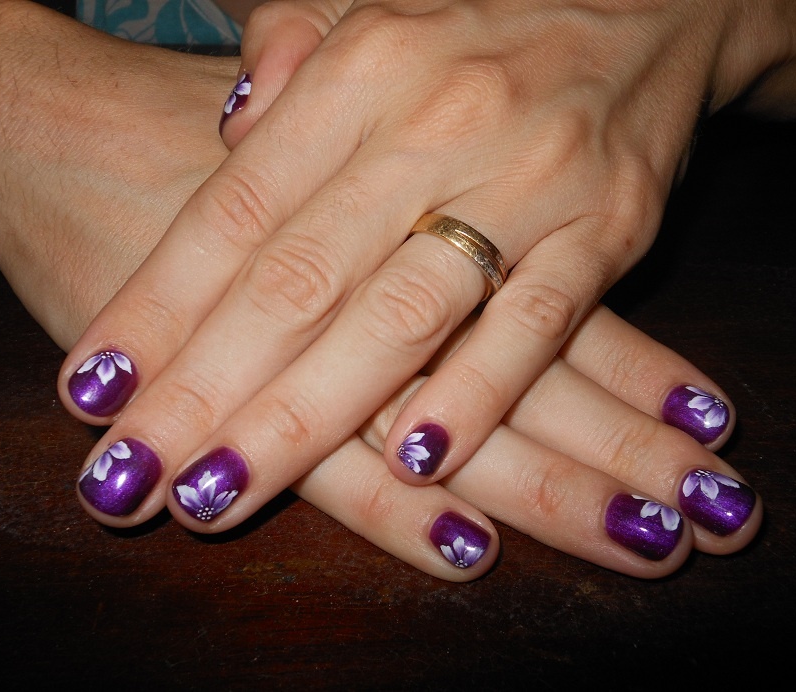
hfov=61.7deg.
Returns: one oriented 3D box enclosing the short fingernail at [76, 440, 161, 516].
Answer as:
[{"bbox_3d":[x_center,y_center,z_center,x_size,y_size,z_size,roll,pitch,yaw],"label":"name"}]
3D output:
[{"bbox_3d":[-0.051,0.025,0.124,0.010,0.003,0.013,43,67,3],"label":"short fingernail"}]

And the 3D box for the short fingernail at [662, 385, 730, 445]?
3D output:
[{"bbox_3d":[0.063,0.015,0.140,0.013,0.003,0.009,33,92,36],"label":"short fingernail"}]

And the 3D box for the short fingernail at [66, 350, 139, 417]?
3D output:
[{"bbox_3d":[-0.060,0.008,0.136,0.010,0.003,0.013,40,63,-14],"label":"short fingernail"}]

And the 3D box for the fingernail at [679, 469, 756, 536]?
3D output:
[{"bbox_3d":[0.060,0.030,0.125,0.013,0.003,0.010,33,86,40],"label":"fingernail"}]

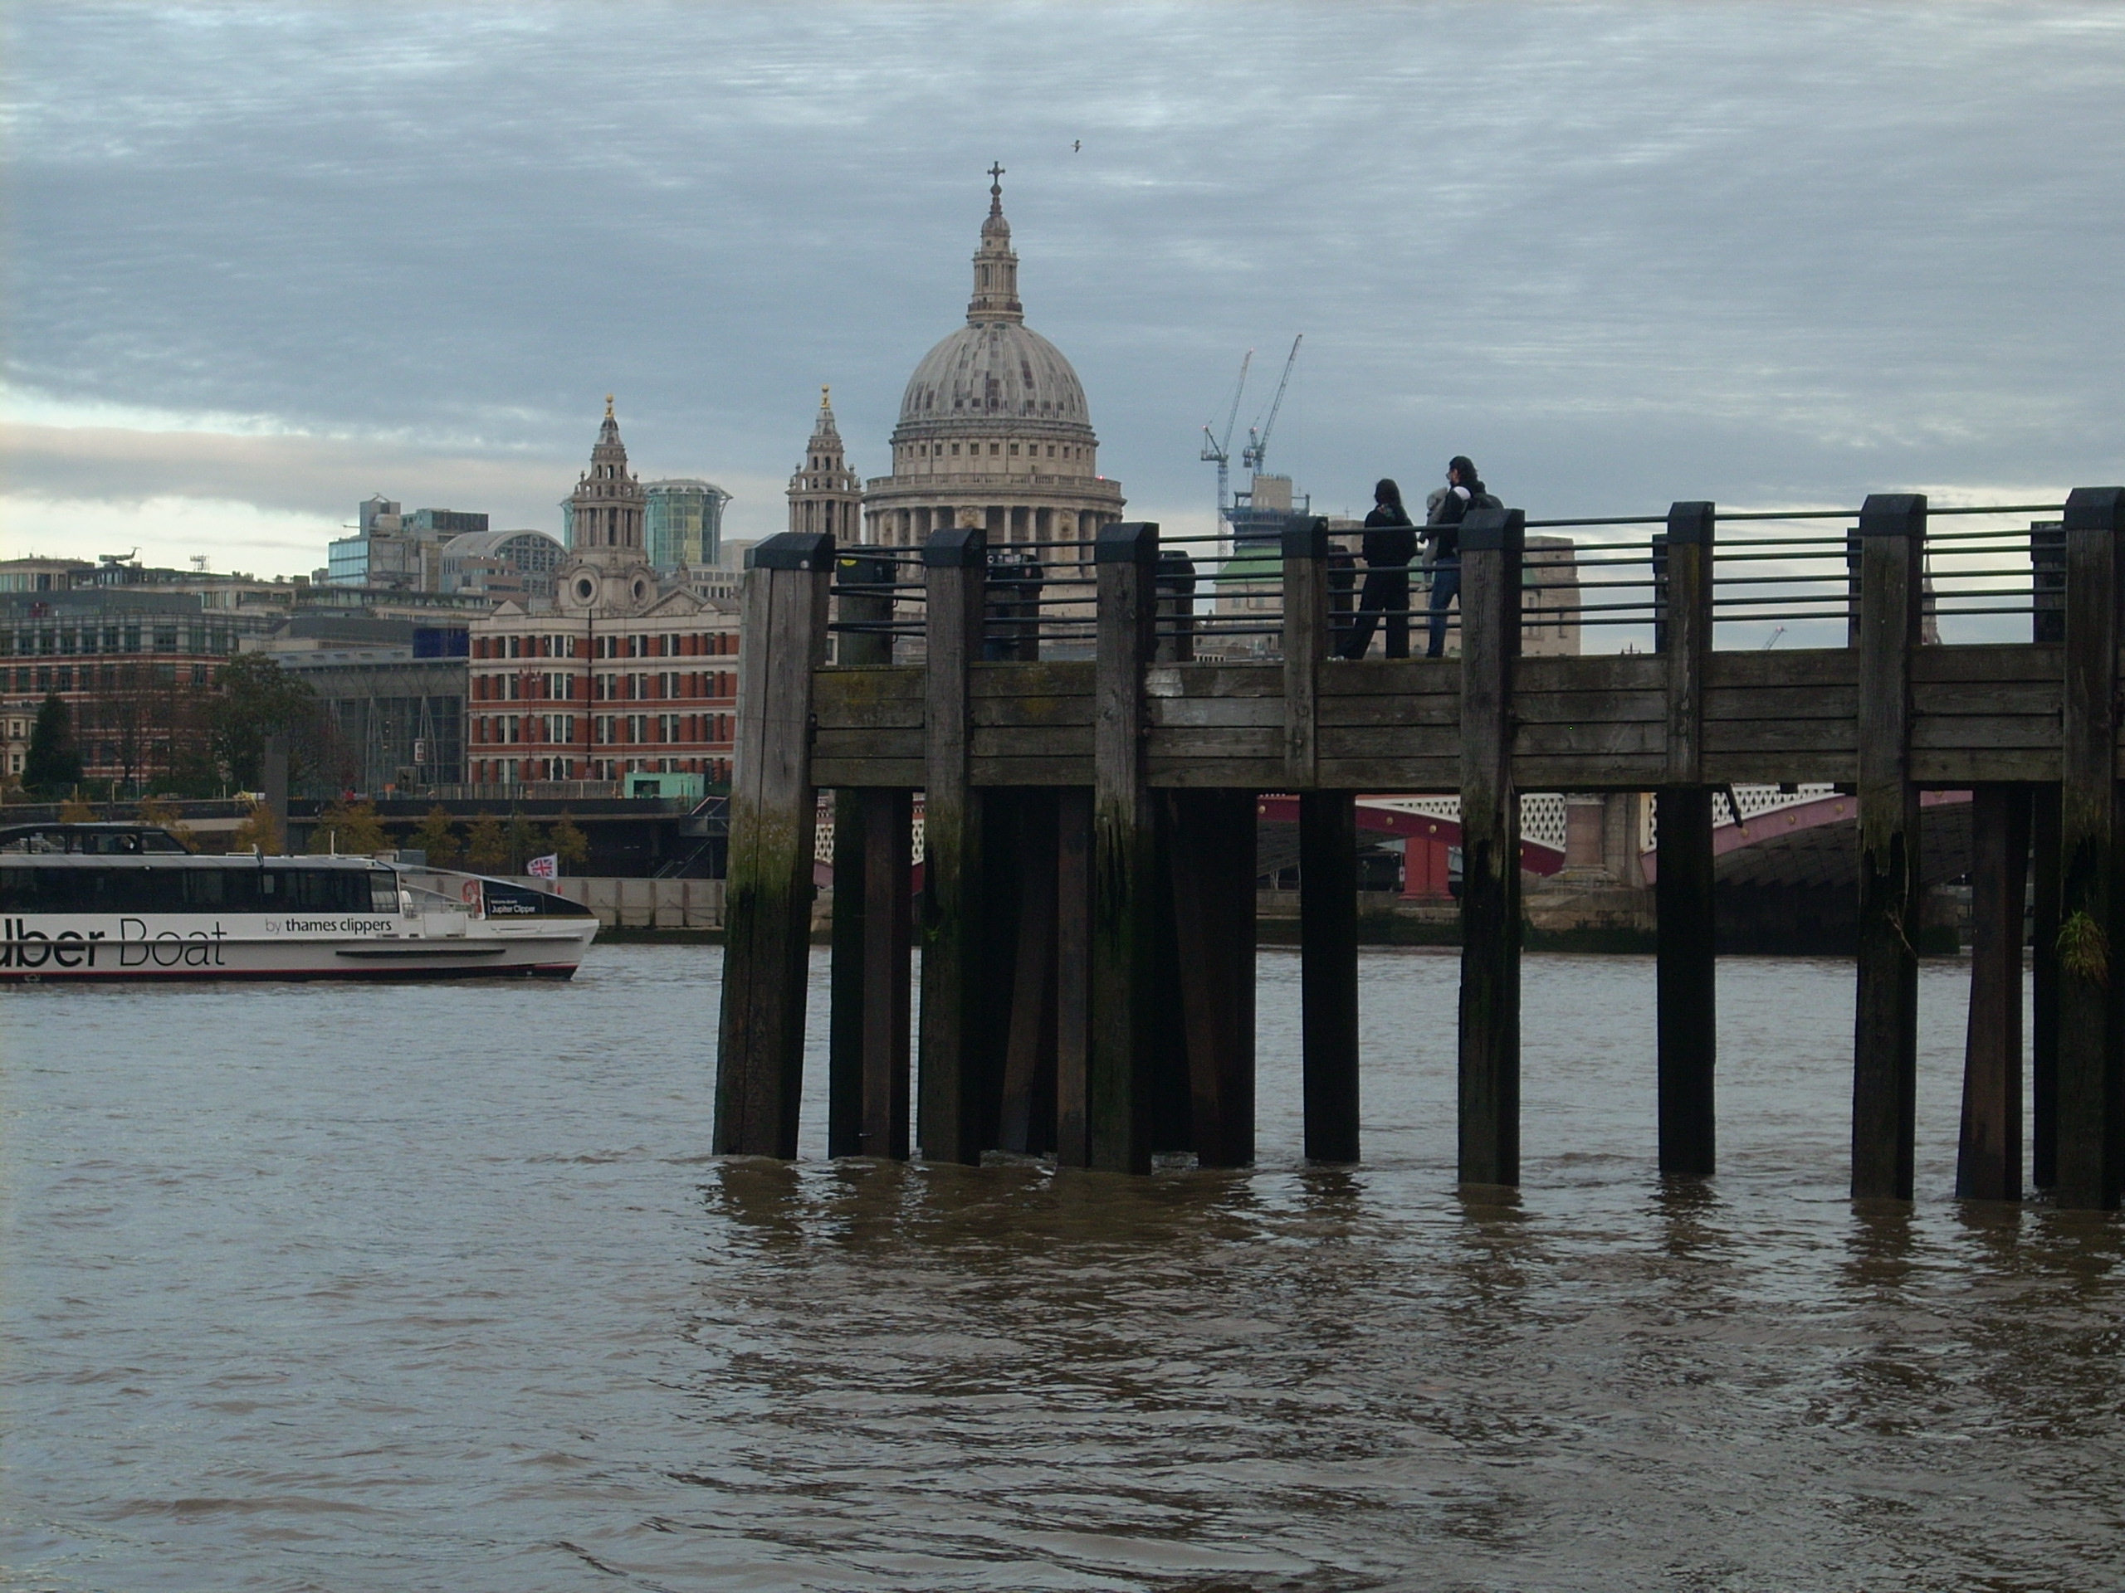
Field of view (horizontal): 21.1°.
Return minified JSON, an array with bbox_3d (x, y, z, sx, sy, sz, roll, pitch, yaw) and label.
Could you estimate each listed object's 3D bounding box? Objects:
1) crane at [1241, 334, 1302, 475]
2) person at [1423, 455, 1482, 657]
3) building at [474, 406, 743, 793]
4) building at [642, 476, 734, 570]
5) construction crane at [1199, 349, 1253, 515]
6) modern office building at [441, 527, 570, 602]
[{"bbox_3d":[80.607,-150.659,2200.000,23.000,57.000,5.000,0,-1,-3],"label":"crane"},{"bbox_3d":[3.440,-2.077,49.600,0.600,1.800,0.580,0,-1,21],"label":"person"},{"bbox_3d":[-45.752,-20.068,568.000,26.500,38.500,22.000,0,-1,12],"label":"building"},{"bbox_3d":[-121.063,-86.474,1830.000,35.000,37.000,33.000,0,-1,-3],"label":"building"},{"bbox_3d":[63.014,-137.864,2200.000,20.000,70.000,5.000,0,-1,-3],"label":"construction crane"},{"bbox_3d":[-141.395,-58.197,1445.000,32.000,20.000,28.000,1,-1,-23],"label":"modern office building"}]

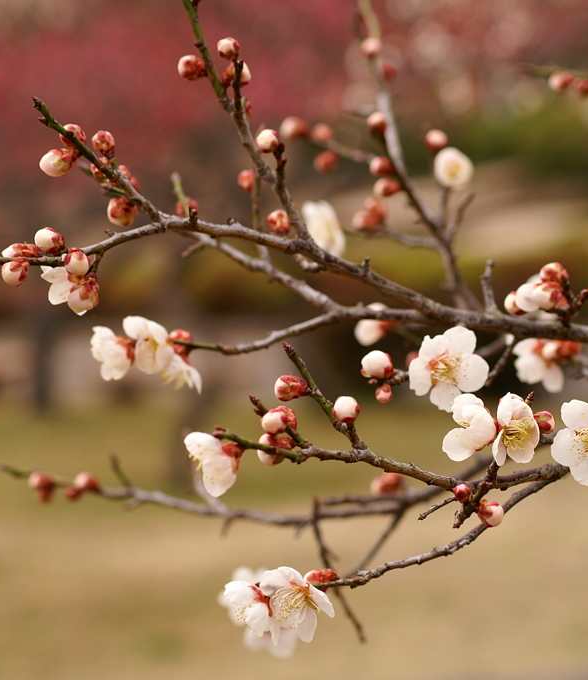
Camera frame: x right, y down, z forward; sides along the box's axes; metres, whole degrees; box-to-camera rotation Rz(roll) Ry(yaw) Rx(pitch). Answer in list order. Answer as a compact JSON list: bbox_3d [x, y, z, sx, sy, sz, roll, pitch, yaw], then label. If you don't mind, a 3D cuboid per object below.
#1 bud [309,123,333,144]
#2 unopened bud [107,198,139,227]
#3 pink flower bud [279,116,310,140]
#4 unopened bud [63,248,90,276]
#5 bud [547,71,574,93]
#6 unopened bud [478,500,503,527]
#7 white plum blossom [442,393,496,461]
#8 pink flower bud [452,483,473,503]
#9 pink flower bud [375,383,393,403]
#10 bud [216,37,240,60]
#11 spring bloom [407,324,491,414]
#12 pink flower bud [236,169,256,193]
[{"bbox_3d":[0.010,-0.078,0.800,0.007,0.007,0.009,45,0,35],"label":"bud"},{"bbox_3d":[-0.056,-0.042,0.700,0.010,0.009,0.009,-45,0,25],"label":"unopened bud"},{"bbox_3d":[0.000,-0.079,0.800,0.011,0.008,0.008,3,0,-18],"label":"pink flower bud"},{"bbox_3d":[-0.069,-0.025,0.675,0.008,0.010,0.008,-3,-30,0],"label":"unopened bud"},{"bbox_3d":[0.096,-0.093,0.770,0.009,0.007,0.007,-13,0,-27],"label":"bud"},{"bbox_3d":[0.064,0.056,0.690,0.009,0.008,0.008,32,0,15],"label":"unopened bud"},{"bbox_3d":[0.056,0.028,0.680,0.015,0.019,0.021,16,0,-6],"label":"white plum blossom"},{"bbox_3d":[0.053,0.048,0.675,0.006,0.006,0.007,31,0,36],"label":"pink flower bud"},{"bbox_3d":[0.029,0.017,0.685,0.005,0.006,0.005,0,-15,0],"label":"pink flower bud"},{"bbox_3d":[-0.022,-0.096,0.705,0.007,0.007,0.009,51,0,40],"label":"bud"},{"bbox_3d":[0.049,0.009,0.680,0.025,0.025,0.014,-1,5,-22],"label":"spring bloom"},{"bbox_3d":[-0.017,-0.058,0.770,0.007,0.009,0.007,-21,25,0],"label":"pink flower bud"}]

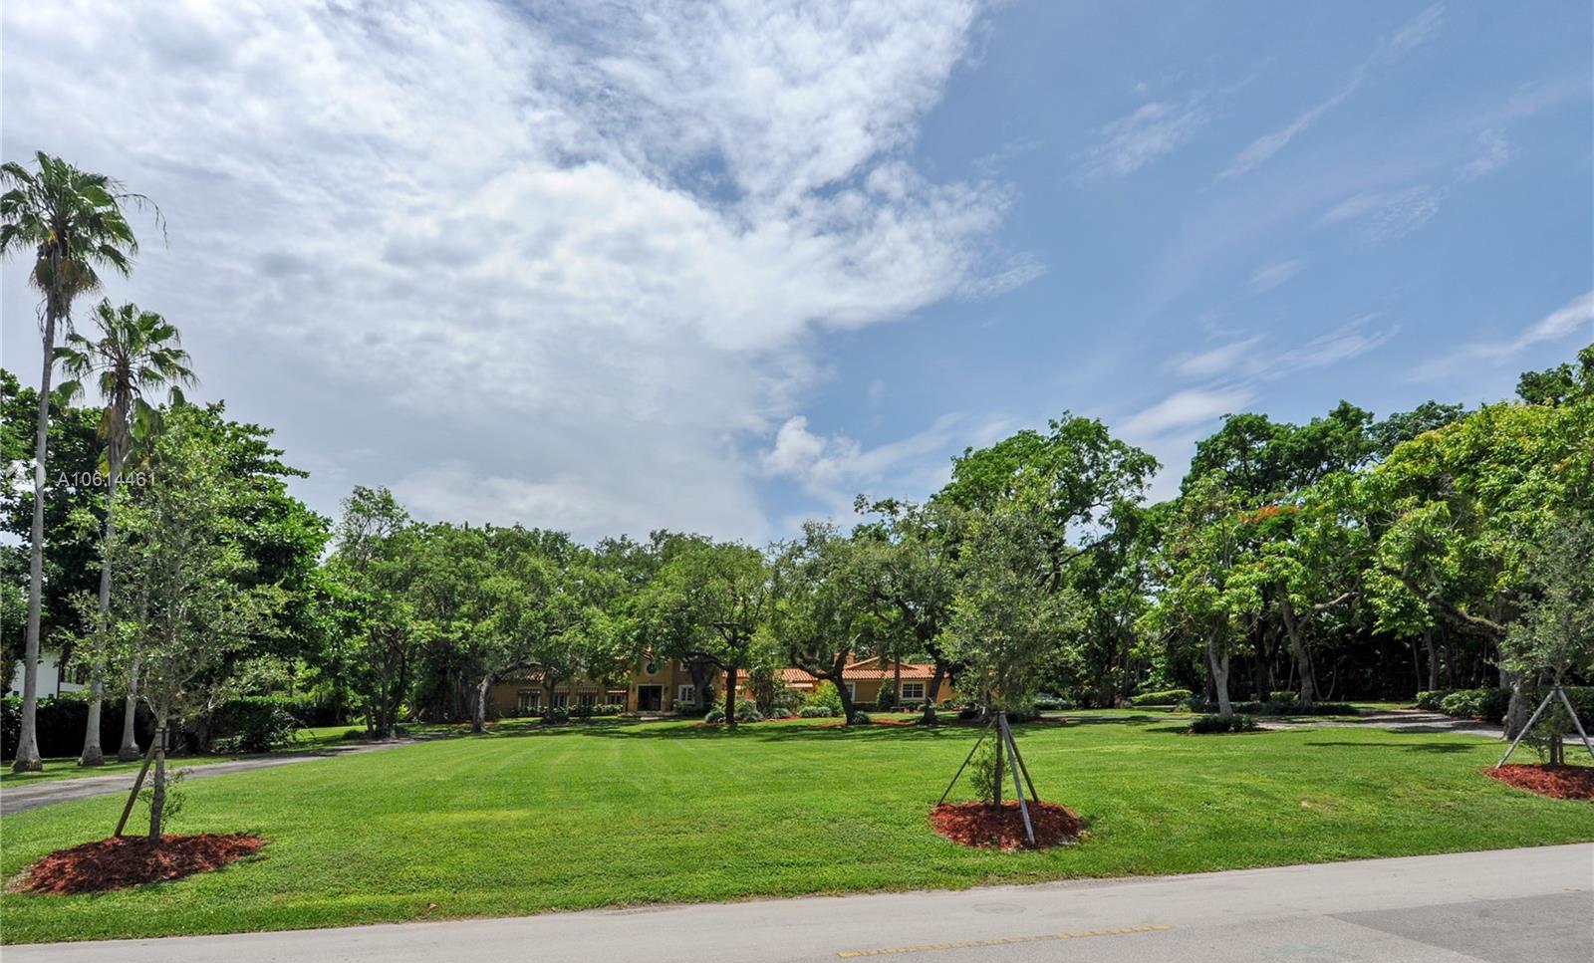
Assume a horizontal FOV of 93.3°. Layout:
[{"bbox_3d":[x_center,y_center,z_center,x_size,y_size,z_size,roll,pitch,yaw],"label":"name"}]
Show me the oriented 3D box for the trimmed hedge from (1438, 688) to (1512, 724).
[{"bbox_3d":[26.108,8.623,29.000,1.700,1.200,2.900,-8,-17,26],"label":"trimmed hedge"}]

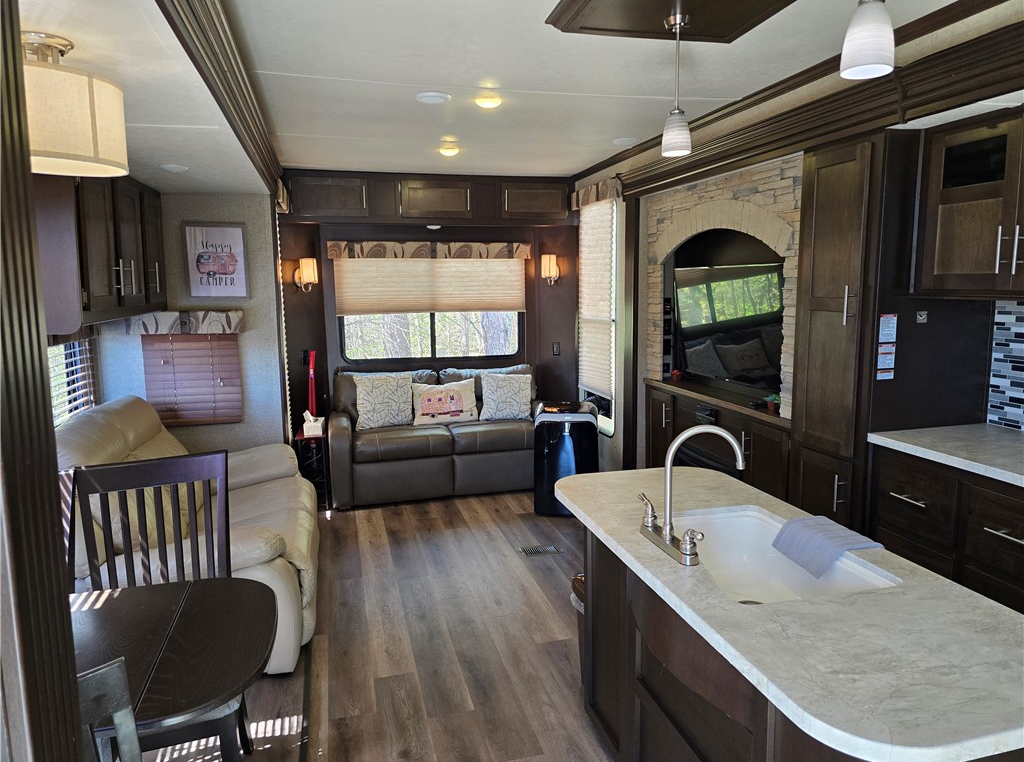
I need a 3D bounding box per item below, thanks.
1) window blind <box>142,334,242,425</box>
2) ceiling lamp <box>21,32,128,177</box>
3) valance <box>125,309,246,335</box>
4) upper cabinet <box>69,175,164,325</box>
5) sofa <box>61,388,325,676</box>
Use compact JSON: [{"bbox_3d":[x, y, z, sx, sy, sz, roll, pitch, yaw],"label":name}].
[{"bbox_3d":[-1.958,-0.015,4.191,0.523,0.593,0.050,-3,8,-15],"label":"window blind"},{"bbox_3d":[-1.074,-0.639,1.574,0.308,0.284,0.308,-3,8,-15],"label":"ceiling lamp"},{"bbox_3d":[-1.967,-0.355,4.125,0.657,0.143,0.090,-3,8,-15],"label":"valance"},{"bbox_3d":[-2.073,-0.667,3.317,0.373,0.718,1.500,-3,8,-15],"label":"upper cabinet"},{"bbox_3d":[-1.512,0.631,3.355,1.060,1.000,1.600,-2,8,-15],"label":"sofa"}]

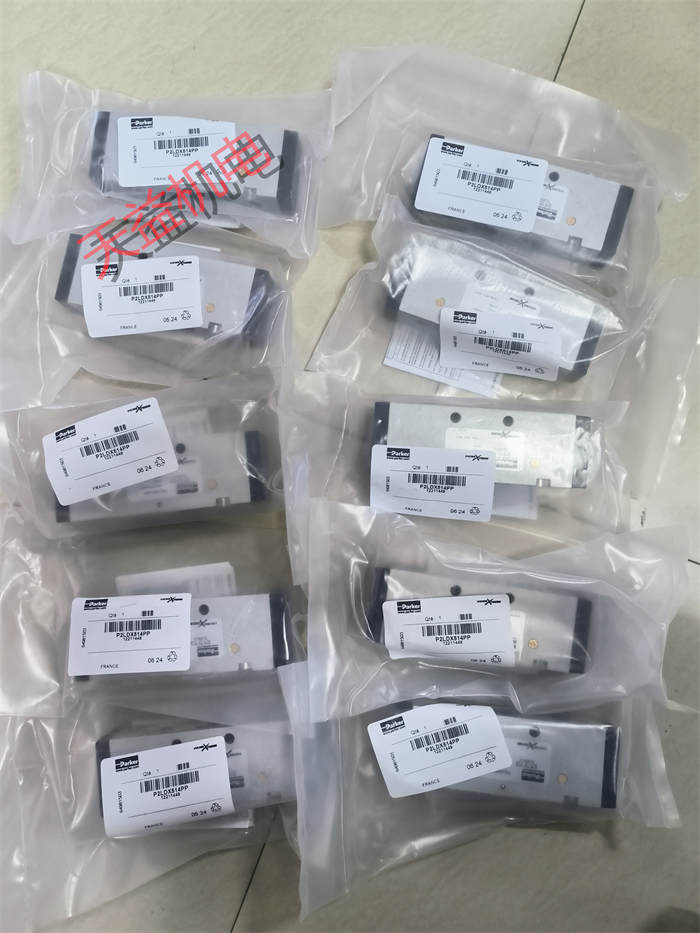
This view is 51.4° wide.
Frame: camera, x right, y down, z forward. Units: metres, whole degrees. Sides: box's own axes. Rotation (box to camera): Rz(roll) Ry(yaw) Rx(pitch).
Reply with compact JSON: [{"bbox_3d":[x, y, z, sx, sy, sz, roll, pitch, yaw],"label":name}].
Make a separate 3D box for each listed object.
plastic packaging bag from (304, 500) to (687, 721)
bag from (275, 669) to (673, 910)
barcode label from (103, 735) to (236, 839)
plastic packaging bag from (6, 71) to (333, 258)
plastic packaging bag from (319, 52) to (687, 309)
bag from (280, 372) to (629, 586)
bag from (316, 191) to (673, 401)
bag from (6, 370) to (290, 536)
[{"bbox_3d":[0.099,0.107,0.501,0.257,0.045,0.145,3,86,3],"label":"plastic packaging bag"},{"bbox_3d":[0.089,0.217,0.495,0.254,0.043,0.161,-4,86,3],"label":"bag"},{"bbox_3d":[-0.122,0.214,0.489,0.083,0.004,0.050,-12,85,2],"label":"barcode label"},{"bbox_3d":[-0.135,-0.227,0.537,0.239,0.046,0.143,6,84,2],"label":"plastic packaging bag"},{"bbox_3d":[0.110,-0.220,0.524,0.262,0.043,0.153,11,87,4],"label":"plastic packaging bag"},{"bbox_3d":[0.071,0.013,0.511,0.237,0.042,0.142,2,86,3],"label":"bag"},{"bbox_3d":[0.102,-0.114,0.517,0.232,0.043,0.129,11,87,4],"label":"bag"},{"bbox_3d":[-0.153,-0.007,0.523,0.196,0.042,0.101,-5,86,2],"label":"bag"}]

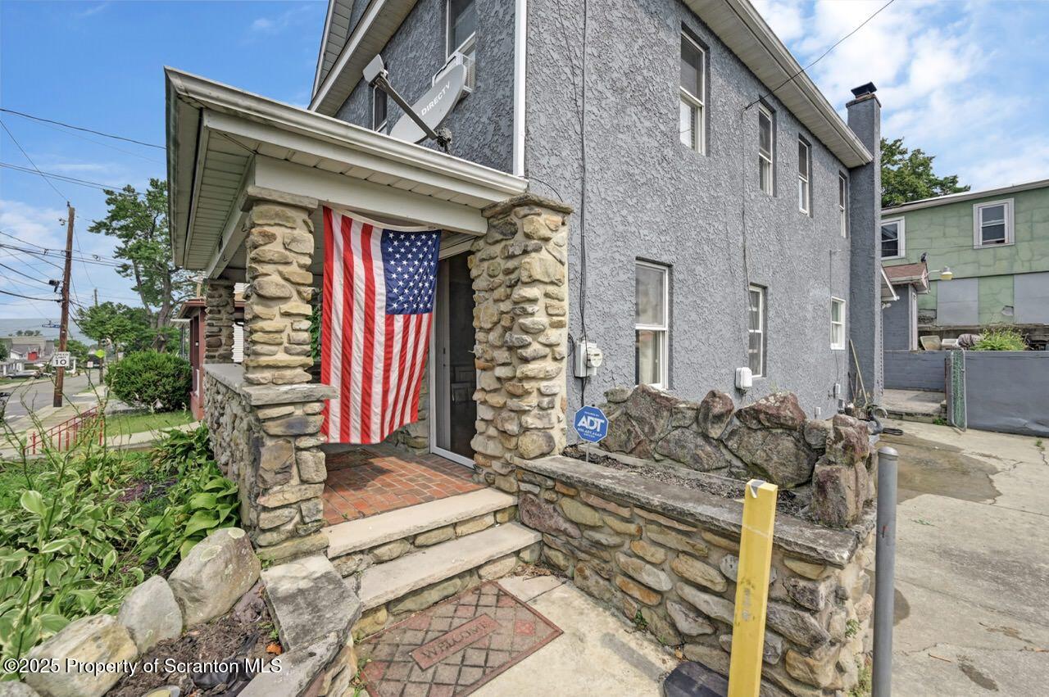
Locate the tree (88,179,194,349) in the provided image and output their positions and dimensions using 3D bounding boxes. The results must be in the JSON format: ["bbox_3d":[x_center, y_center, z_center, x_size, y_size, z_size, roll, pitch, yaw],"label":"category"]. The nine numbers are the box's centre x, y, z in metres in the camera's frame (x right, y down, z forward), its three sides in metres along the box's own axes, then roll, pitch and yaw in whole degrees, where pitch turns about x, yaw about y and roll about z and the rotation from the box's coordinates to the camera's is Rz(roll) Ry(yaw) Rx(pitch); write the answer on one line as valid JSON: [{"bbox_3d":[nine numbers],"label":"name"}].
[{"bbox_3d":[-21.790,-3.700,24.000,6.800,12.600,6.800,0,0,-41],"label":"tree"}]

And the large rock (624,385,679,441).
[{"bbox_3d":[0.971,0.483,3.140,0.260,0.360,0.380,0,0,-41],"label":"large rock"}]

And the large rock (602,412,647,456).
[{"bbox_3d":[0.815,0.696,3.349,0.260,0.340,0.350,0,0,-42],"label":"large rock"}]

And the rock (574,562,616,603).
[{"bbox_3d":[0.451,1.367,2.433,0.140,0.165,0.310,0,0,-40],"label":"rock"}]

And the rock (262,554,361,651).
[{"bbox_3d":[-1.022,1.188,1.930,0.330,0.120,0.580,0,0,-41],"label":"rock"}]

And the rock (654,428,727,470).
[{"bbox_3d":[1.175,0.717,2.926,0.280,0.270,0.460,0,0,-42],"label":"rock"}]

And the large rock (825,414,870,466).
[{"bbox_3d":[1.625,0.448,2.050,0.180,0.230,0.200,0,0,-41],"label":"large rock"}]

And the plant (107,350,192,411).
[{"bbox_3d":[-11.040,0.941,12.000,1.800,1.800,1.850,0,0,-40],"label":"plant"}]

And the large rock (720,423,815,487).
[{"bbox_3d":[1.519,0.663,2.575,0.310,0.360,0.510,0,0,-42],"label":"large rock"}]

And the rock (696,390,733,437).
[{"bbox_3d":[1.318,0.451,2.821,0.250,0.320,0.230,0,0,-42],"label":"rock"}]

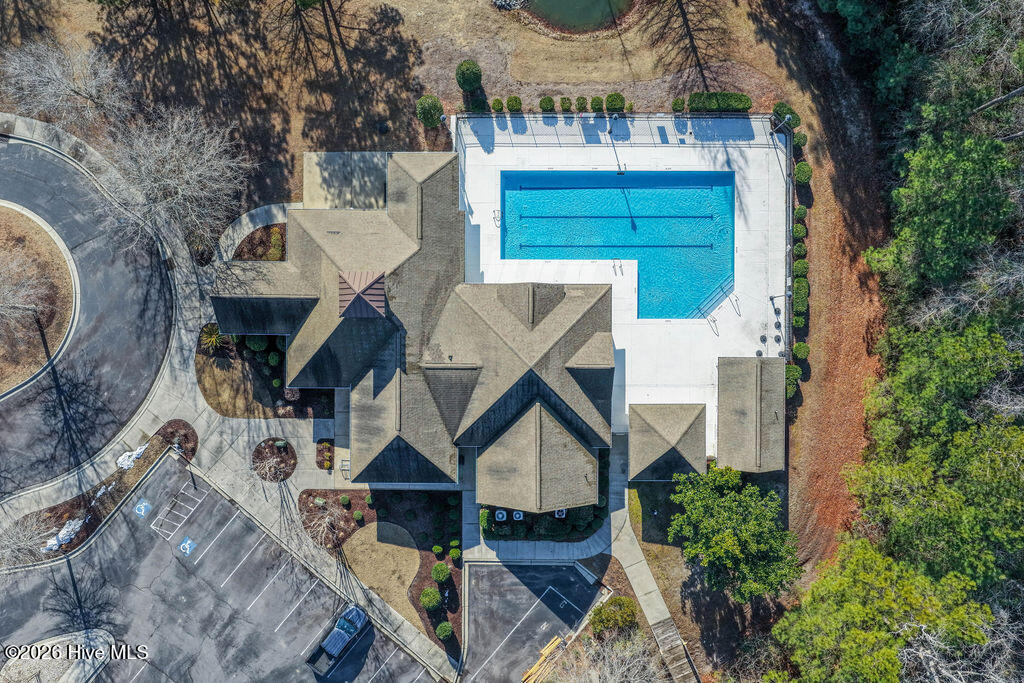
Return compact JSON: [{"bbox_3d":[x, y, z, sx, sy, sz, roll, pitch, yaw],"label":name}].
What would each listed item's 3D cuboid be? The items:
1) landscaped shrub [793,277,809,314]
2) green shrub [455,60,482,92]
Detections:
[{"bbox_3d":[22.491,-3.531,61.816,1.100,1.480,2.710,0,89,1],"label":"landscaped shrub"},{"bbox_3d":[-3.283,-20.255,60.810,1.900,3.100,1.900,0,90,1],"label":"green shrub"}]

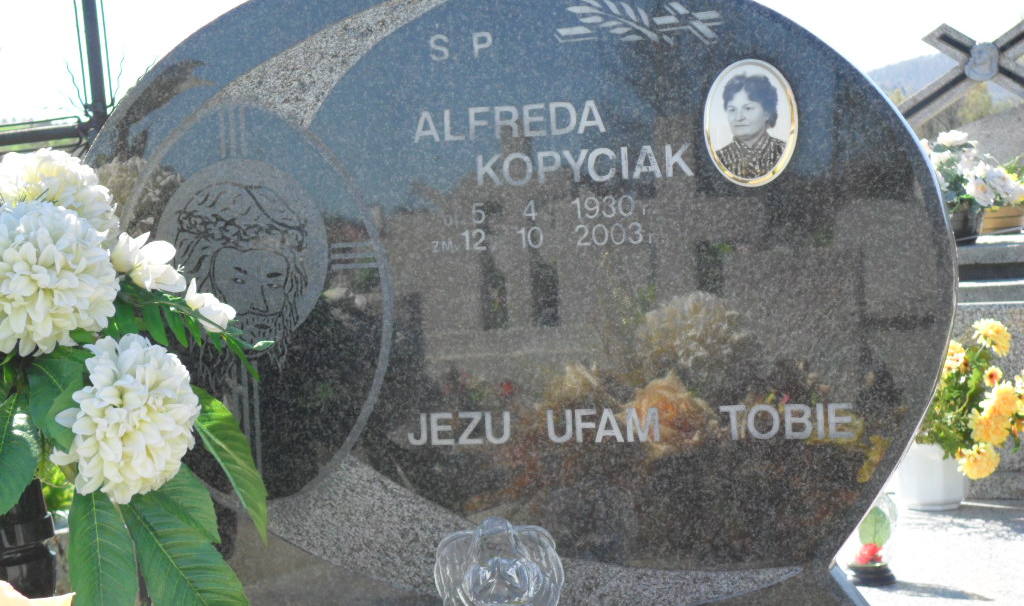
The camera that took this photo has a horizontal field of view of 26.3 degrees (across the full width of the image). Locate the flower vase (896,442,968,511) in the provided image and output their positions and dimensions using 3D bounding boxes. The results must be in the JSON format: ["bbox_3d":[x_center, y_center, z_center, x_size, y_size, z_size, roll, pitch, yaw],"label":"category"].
[{"bbox_3d":[0.647,0.266,3.378,0.109,0.105,0.109,-2,5,16],"label":"flower vase"}]

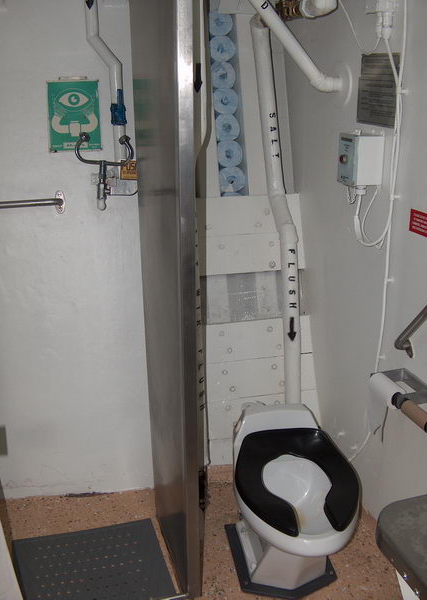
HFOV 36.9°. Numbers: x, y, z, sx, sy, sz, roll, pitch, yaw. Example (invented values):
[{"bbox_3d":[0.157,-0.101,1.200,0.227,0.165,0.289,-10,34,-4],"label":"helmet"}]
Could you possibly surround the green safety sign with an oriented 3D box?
[{"bbox_3d":[-0.459,-0.609,2.124,0.169,0.222,0.012,-5,8,-16],"label":"green safety sign"}]

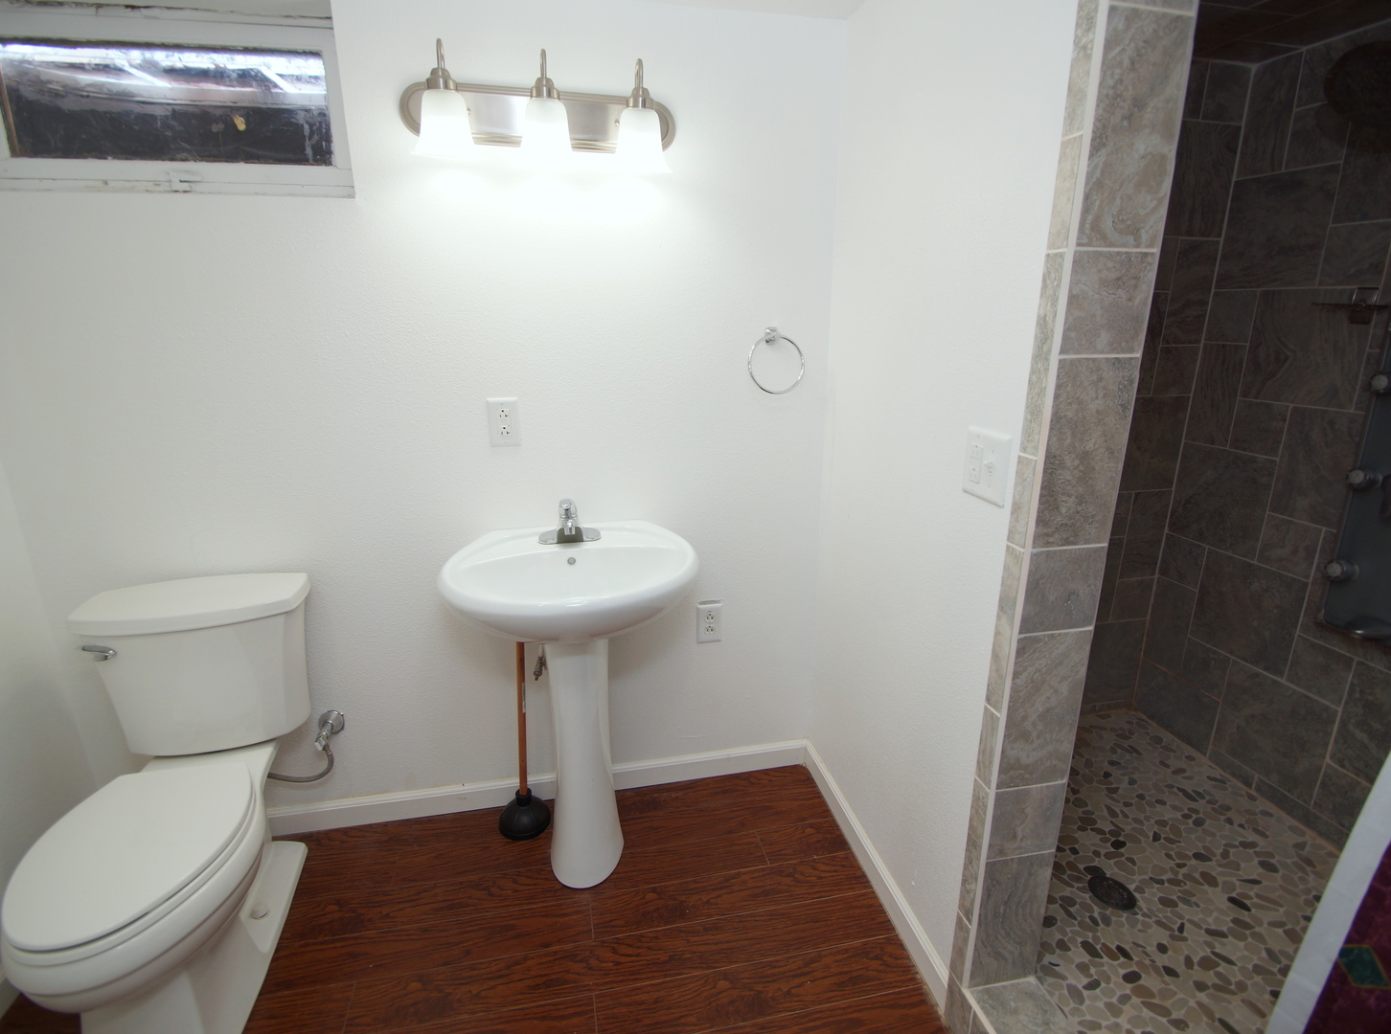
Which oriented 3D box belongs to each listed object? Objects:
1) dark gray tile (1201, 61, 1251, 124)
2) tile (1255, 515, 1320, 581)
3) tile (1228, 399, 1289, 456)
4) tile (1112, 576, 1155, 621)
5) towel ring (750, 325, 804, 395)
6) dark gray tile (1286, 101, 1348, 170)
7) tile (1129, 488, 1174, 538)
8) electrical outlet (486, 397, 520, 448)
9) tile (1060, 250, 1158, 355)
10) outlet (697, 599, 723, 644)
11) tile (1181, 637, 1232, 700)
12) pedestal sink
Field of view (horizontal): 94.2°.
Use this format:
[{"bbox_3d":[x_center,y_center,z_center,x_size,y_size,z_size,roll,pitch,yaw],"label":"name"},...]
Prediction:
[{"bbox_3d":[1.476,-1.178,1.803,0.145,0.145,0.010,-3,16,-11],"label":"dark gray tile"},{"bbox_3d":[1.635,0.081,1.782,0.010,0.148,0.148,-3,16,-10],"label":"tile"},{"bbox_3d":[1.617,-0.253,1.853,0.012,0.148,0.148,-2,15,-8],"label":"tile"},{"bbox_3d":[1.504,0.277,2.212,0.148,0.148,0.012,-3,15,-11],"label":"tile"},{"bbox_3d":[0.218,-0.418,1.740,0.154,0.176,0.055,-3,16,-10],"label":"towel ring"},{"bbox_3d":[1.591,-0.975,1.652,0.010,0.148,0.148,-3,16,-10],"label":"dark gray tile"},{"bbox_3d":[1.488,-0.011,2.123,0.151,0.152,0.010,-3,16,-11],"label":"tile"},{"bbox_3d":[-0.499,-0.247,1.688,0.078,0.125,0.010,-3,15,-11],"label":"electrical outlet"},{"bbox_3d":[0.612,-0.317,0.966,0.143,0.148,0.012,-3,15,-11],"label":"tile"},{"bbox_3d":[0.042,0.310,1.870,0.073,0.119,0.008,-3,16,-11],"label":"outlet"},{"bbox_3d":[1.611,0.479,2.045,0.010,0.148,0.148,-3,16,-10],"label":"tile"},{"bbox_3d":[-0.287,0.485,1.601,0.560,0.834,0.480,-3,16,-11],"label":"pedestal sink"}]

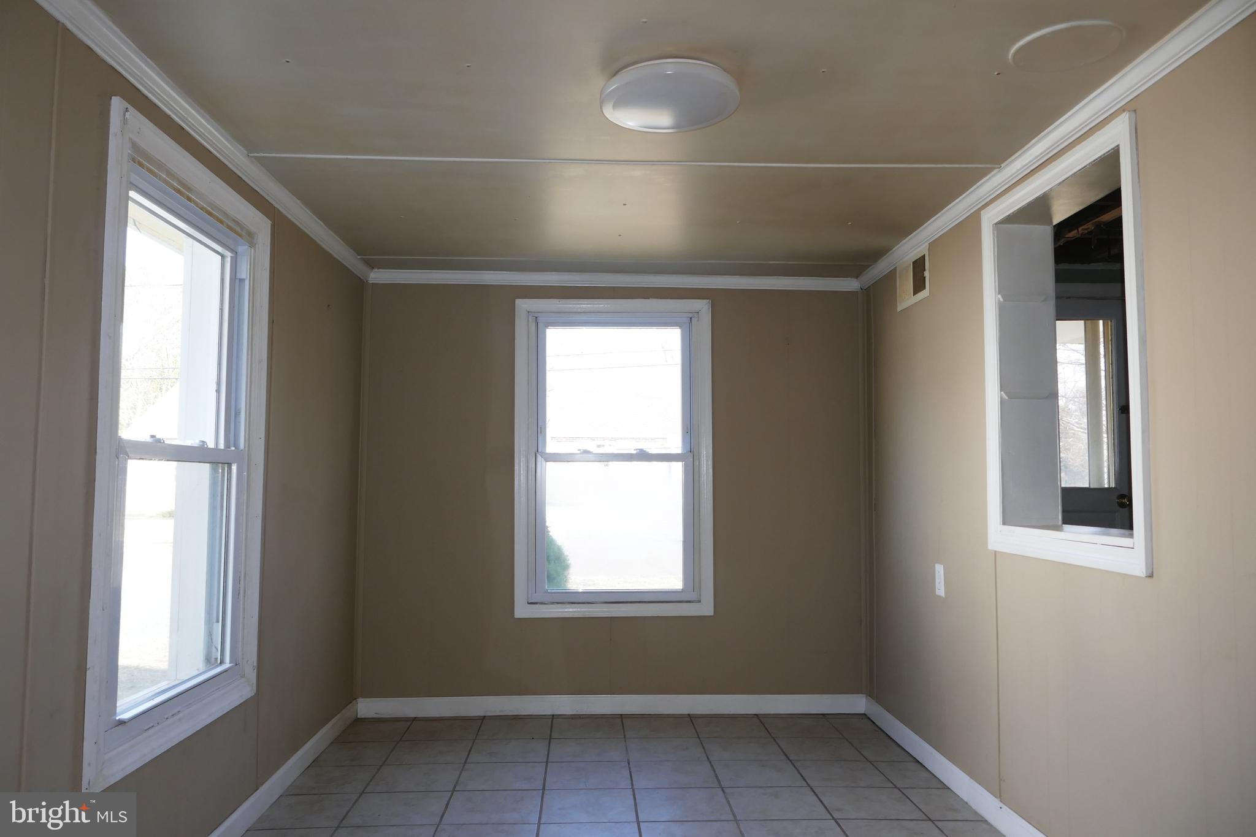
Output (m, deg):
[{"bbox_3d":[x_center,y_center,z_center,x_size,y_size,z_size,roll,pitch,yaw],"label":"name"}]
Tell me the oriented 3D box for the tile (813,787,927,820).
[{"bbox_3d":[0.813,1.314,2.974,0.308,0.010,0.305,0,-4,-2],"label":"tile"}]

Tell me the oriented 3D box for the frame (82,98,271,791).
[{"bbox_3d":[-1.195,0.077,2.317,0.120,1.484,0.920,0,-4,-3],"label":"frame"}]

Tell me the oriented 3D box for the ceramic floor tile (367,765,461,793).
[{"bbox_3d":[-0.777,1.324,3.204,0.306,0.010,0.306,0,-4,-3],"label":"ceramic floor tile"}]

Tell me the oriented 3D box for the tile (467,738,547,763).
[{"bbox_3d":[-0.475,1.347,3.521,0.308,0.010,0.305,0,-4,-2],"label":"tile"}]

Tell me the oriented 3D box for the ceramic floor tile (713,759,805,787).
[{"bbox_3d":[0.485,1.332,3.260,0.308,0.010,0.305,0,-4,-2],"label":"ceramic floor tile"}]

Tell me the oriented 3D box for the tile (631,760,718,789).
[{"bbox_3d":[0.170,1.331,3.248,0.306,0.010,0.306,0,-4,-3],"label":"tile"}]

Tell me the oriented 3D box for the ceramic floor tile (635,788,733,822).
[{"bbox_3d":[0.183,1.296,2.913,0.305,0.010,0.301,0,-4,-3],"label":"ceramic floor tile"}]

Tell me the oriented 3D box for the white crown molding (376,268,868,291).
[{"bbox_3d":[-0.051,-0.657,4.162,2.361,0.050,0.050,0,-4,-2],"label":"white crown molding"}]

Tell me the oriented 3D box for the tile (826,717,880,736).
[{"bbox_3d":[1.017,1.368,3.856,0.184,0.010,0.301,0,-4,-3],"label":"tile"}]

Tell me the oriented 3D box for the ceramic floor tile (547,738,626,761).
[{"bbox_3d":[-0.161,1.347,3.528,0.308,0.010,0.304,0,-4,-2],"label":"ceramic floor tile"}]

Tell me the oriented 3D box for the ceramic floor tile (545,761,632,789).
[{"bbox_3d":[-0.146,1.326,3.228,0.308,0.010,0.304,0,-4,-2],"label":"ceramic floor tile"}]

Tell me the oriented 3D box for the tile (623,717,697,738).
[{"bbox_3d":[0.139,1.371,3.856,0.308,0.010,0.304,0,-4,-2],"label":"tile"}]

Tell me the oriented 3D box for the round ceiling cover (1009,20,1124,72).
[{"bbox_3d":[0.993,-0.841,1.980,0.236,0.015,0.236,0,-4,0],"label":"round ceiling cover"}]

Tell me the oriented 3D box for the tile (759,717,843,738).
[{"bbox_3d":[0.775,1.376,3.881,0.308,0.010,0.305,0,-4,-2],"label":"tile"}]

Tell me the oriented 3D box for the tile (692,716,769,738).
[{"bbox_3d":[0.460,1.374,3.868,0.308,0.010,0.305,0,-4,-2],"label":"tile"}]

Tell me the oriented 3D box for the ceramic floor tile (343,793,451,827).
[{"bbox_3d":[-0.762,1.301,2.895,0.306,0.010,0.306,0,-4,-3],"label":"ceramic floor tile"}]

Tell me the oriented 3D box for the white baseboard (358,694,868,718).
[{"bbox_3d":[-0.060,1.334,4.043,2.348,0.088,0.015,0,-4,-2],"label":"white baseboard"}]

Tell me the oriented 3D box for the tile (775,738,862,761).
[{"bbox_3d":[0.787,1.358,3.586,0.306,0.010,0.306,0,-4,-3],"label":"tile"}]

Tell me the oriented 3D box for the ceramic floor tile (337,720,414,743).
[{"bbox_3d":[-1.091,1.364,3.805,0.253,0.010,0.303,0,-4,-2],"label":"ceramic floor tile"}]

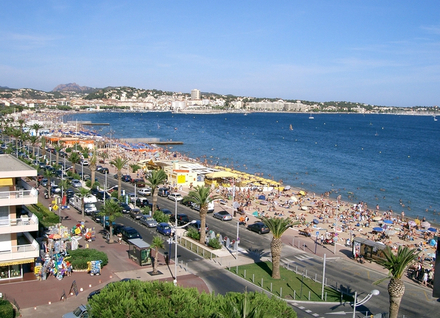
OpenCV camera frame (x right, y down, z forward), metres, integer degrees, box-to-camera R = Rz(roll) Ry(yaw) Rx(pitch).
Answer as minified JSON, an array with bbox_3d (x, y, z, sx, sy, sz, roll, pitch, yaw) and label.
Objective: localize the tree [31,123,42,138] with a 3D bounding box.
[{"bbox_3d":[-98.925,-14.490,267.907,5.700,9.000,5.700,-2,7,-30],"label":"tree"}]

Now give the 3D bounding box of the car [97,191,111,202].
[{"bbox_3d":[-24.458,8.044,104.666,1.740,1.500,4.250,-2,7,-30],"label":"car"}]

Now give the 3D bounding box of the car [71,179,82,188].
[{"bbox_3d":[-35.160,6.030,121.900,1.740,1.450,4.300,-2,7,-29],"label":"car"}]

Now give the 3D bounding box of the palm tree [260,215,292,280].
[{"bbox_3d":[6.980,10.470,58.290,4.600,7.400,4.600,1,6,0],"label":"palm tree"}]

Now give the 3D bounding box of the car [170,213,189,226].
[{"bbox_3d":[-6.910,10.424,85.749,1.720,1.480,4.100,-2,7,-30],"label":"car"}]

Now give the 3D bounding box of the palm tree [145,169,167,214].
[{"bbox_3d":[-11.817,6.165,90.714,5.000,8.700,5.000,-2,7,-30],"label":"palm tree"}]

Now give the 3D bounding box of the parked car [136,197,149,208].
[{"bbox_3d":[-15.587,8.665,100.123,1.680,1.600,3.800,-2,7,-30],"label":"parked car"}]

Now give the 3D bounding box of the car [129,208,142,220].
[{"bbox_3d":[-15.010,9.932,88.937,1.670,1.440,3.950,-2,7,-30],"label":"car"}]

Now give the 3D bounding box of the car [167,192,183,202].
[{"bbox_3d":[-9.540,8.210,105.810,1.720,1.430,4.250,-2,7,-31],"label":"car"}]

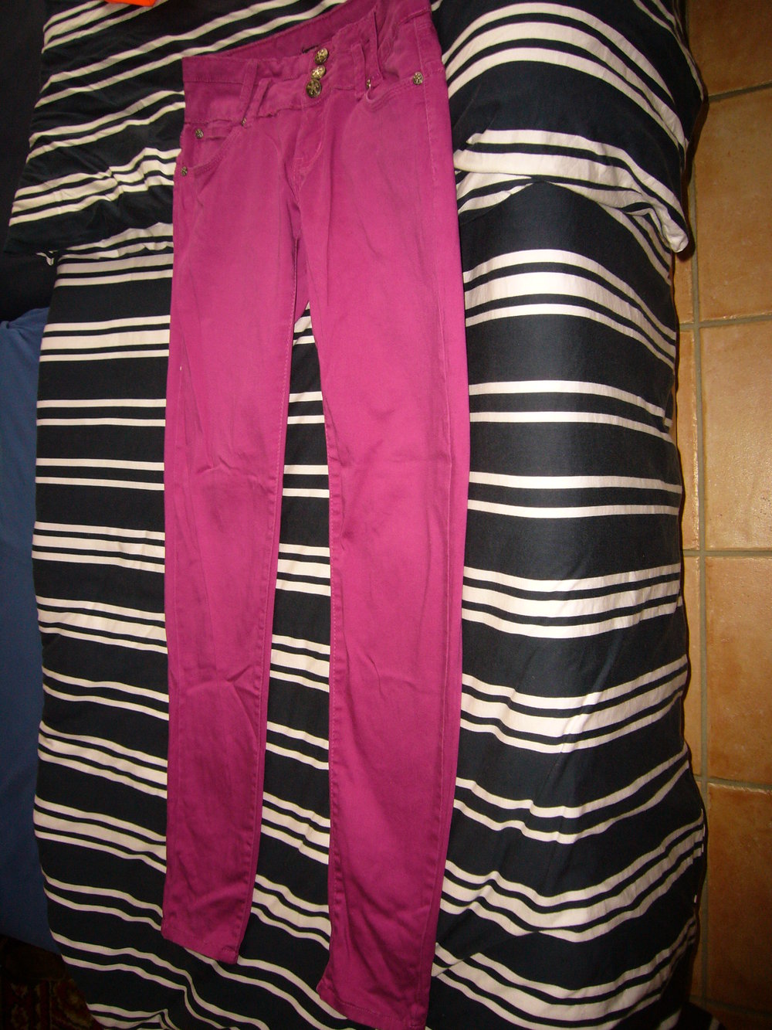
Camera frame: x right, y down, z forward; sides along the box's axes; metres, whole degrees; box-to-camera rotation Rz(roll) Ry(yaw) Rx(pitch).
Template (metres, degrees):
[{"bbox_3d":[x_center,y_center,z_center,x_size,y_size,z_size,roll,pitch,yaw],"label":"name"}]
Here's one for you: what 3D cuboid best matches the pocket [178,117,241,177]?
[{"bbox_3d":[-0.194,-0.403,0.917,0.071,0.025,0.049,5,101,34],"label":"pocket"}]

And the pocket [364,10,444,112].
[{"bbox_3d":[0.018,-0.431,0.794,0.067,0.025,0.072,-5,98,22],"label":"pocket"}]

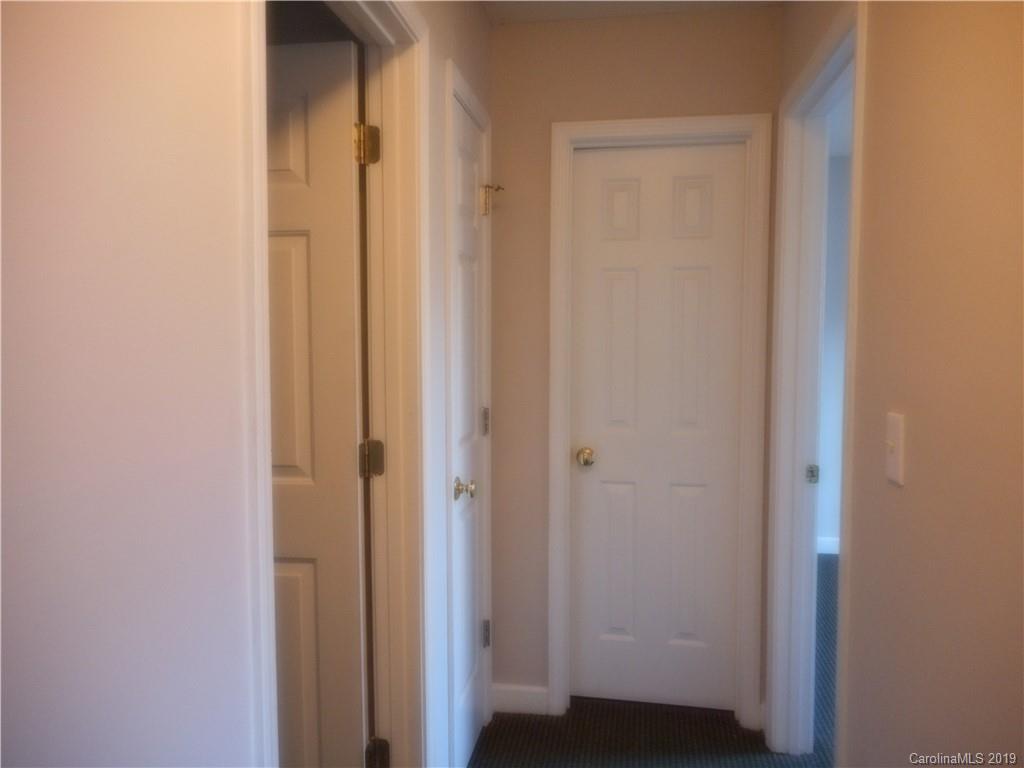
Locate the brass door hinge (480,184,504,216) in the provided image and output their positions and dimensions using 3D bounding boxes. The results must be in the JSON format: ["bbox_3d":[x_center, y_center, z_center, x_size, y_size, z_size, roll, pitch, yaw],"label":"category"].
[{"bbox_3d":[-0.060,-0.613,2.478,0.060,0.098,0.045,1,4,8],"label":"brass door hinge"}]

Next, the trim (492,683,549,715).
[{"bbox_3d":[0.032,1.147,2.687,0.210,0.108,0.017,1,4,8],"label":"trim"}]

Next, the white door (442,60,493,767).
[{"bbox_3d":[-0.148,0.173,2.265,0.060,2.080,0.650,1,4,8],"label":"white door"}]

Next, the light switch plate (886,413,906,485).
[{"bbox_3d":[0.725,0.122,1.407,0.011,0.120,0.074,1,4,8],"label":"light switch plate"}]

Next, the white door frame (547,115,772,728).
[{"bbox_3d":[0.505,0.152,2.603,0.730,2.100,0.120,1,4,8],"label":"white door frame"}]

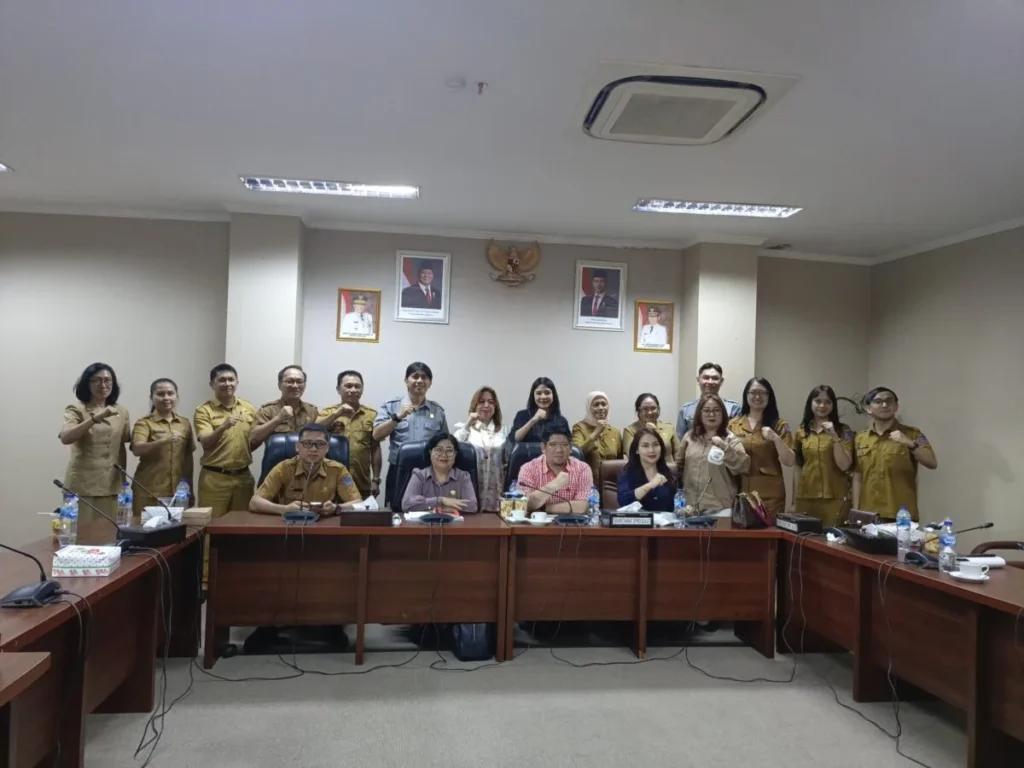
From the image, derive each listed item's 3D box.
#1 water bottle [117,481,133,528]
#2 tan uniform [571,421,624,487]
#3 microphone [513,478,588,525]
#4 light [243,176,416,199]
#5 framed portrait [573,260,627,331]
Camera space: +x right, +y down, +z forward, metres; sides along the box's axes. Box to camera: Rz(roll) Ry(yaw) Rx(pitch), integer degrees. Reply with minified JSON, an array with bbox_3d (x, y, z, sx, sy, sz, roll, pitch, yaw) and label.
[{"bbox_3d":[-2.022,0.627,3.884,0.064,0.235,0.064,2,-2,-7],"label":"water bottle"},{"bbox_3d":[0.667,0.604,5.773,0.420,0.638,0.280,2,-2,-2],"label":"tan uniform"},{"bbox_3d":[0.236,0.703,4.473,0.469,0.260,0.210,2,-2,-7],"label":"microphone"},{"bbox_3d":[-1.268,-1.405,5.223,1.220,0.070,0.310,2,-2,-7],"label":"light"},{"bbox_3d":[0.785,-0.773,6.542,0.460,0.610,0.030,2,-2,-8],"label":"framed portrait"}]

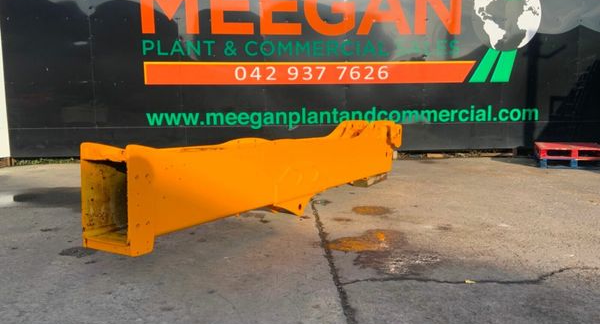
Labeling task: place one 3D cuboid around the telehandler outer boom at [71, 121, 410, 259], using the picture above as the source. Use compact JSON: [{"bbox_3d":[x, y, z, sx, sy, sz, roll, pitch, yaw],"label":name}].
[{"bbox_3d":[-0.009,0.039,5.143,0.470,0.875,4.650,2,6,31],"label":"telehandler outer boom"}]

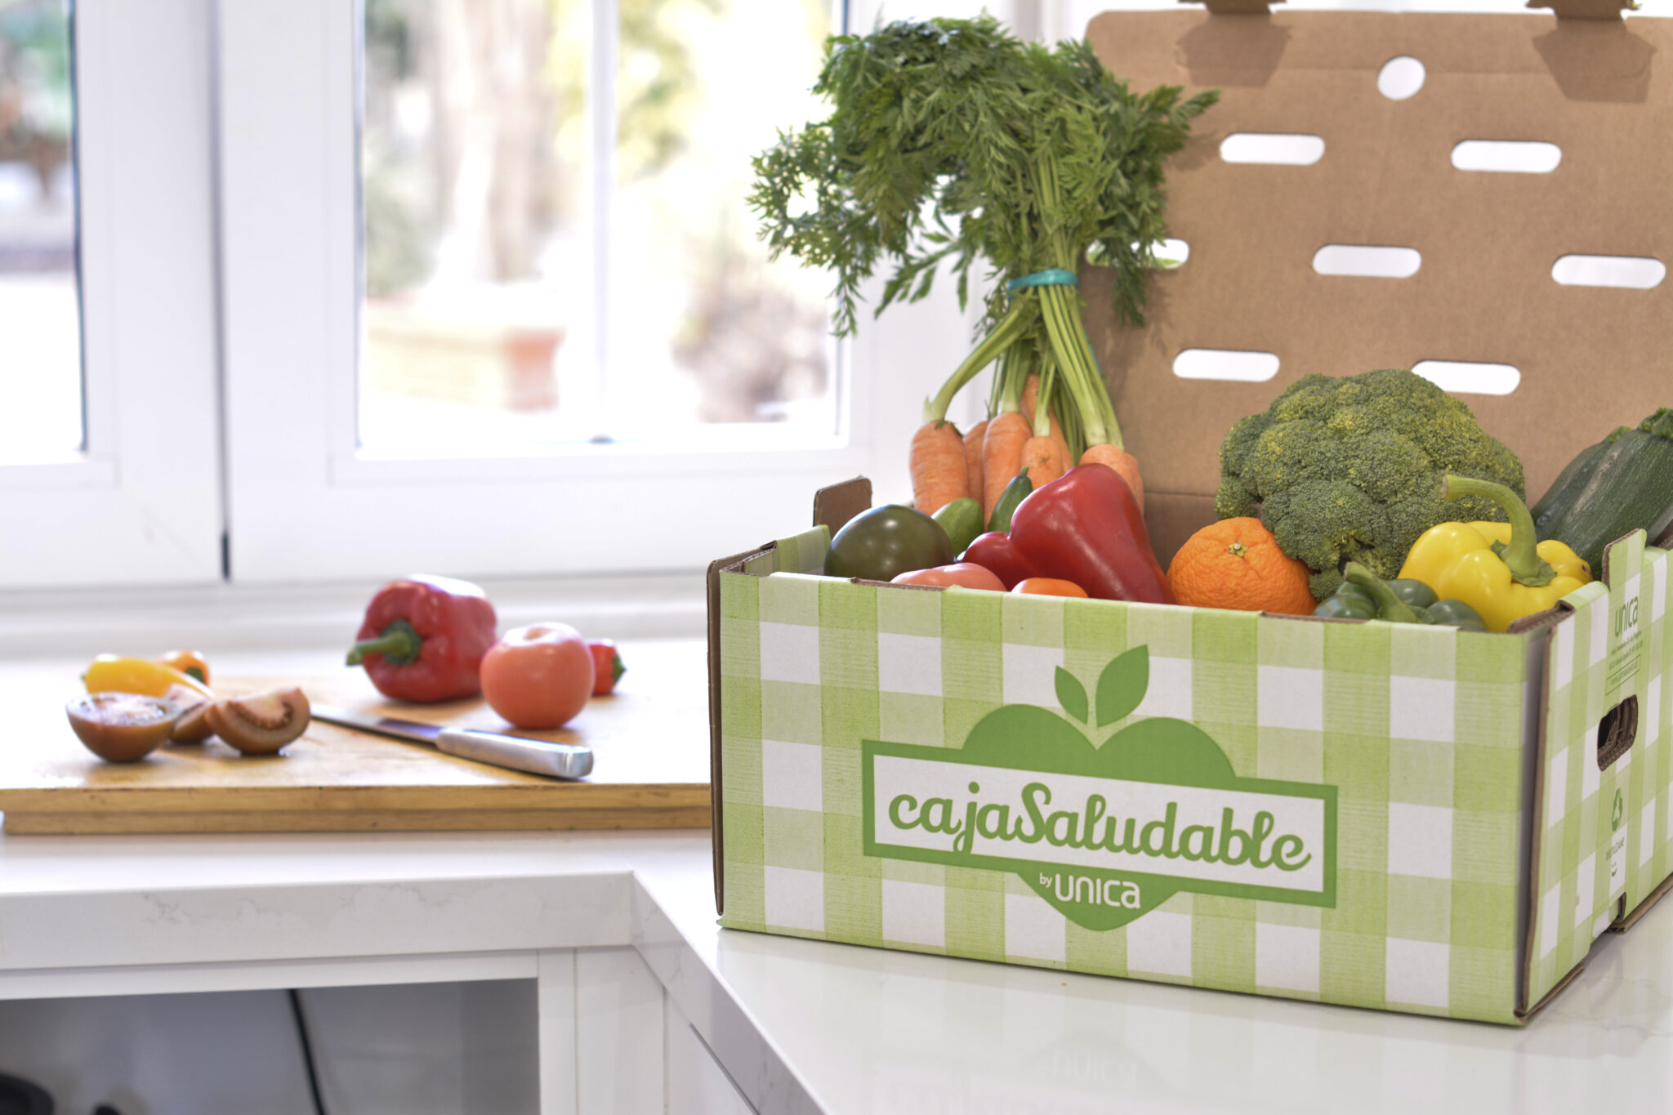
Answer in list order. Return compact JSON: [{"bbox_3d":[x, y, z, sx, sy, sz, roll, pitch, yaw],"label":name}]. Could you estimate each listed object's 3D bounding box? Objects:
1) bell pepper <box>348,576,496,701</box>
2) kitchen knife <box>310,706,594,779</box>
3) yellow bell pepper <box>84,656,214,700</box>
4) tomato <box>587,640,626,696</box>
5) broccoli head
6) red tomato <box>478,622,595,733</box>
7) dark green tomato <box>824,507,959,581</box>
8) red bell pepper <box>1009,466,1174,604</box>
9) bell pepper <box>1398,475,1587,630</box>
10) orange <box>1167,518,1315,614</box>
[{"bbox_3d":[-0.255,0.052,2.144,0.083,0.079,0.098,6,15,29],"label":"bell pepper"},{"bbox_3d":[-0.242,0.098,2.069,0.262,0.018,0.028,9,15,39],"label":"kitchen knife"},{"bbox_3d":[-0.424,0.075,2.150,0.080,0.030,0.032,-2,12,0],"label":"yellow bell pepper"},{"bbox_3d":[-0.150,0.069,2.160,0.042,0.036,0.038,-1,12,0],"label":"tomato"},{"bbox_3d":[0.276,-0.032,1.800,0.160,0.135,0.145,-1,15,0],"label":"broccoli head"},{"bbox_3d":[-0.179,0.071,2.083,0.069,0.063,0.069,-1,12,0],"label":"red tomato"},{"bbox_3d":[0.028,0.006,1.795,0.067,0.062,0.067,-1,12,0],"label":"dark green tomato"},{"bbox_3d":[0.130,-0.004,1.750,0.080,0.105,0.078,-26,17,5],"label":"red bell pepper"},{"bbox_3d":[0.313,0.013,1.660,0.090,0.105,0.088,6,26,-1],"label":"bell pepper"},{"bbox_3d":[0.199,0.016,1.715,0.074,0.070,0.074,-1,12,0],"label":"orange"}]

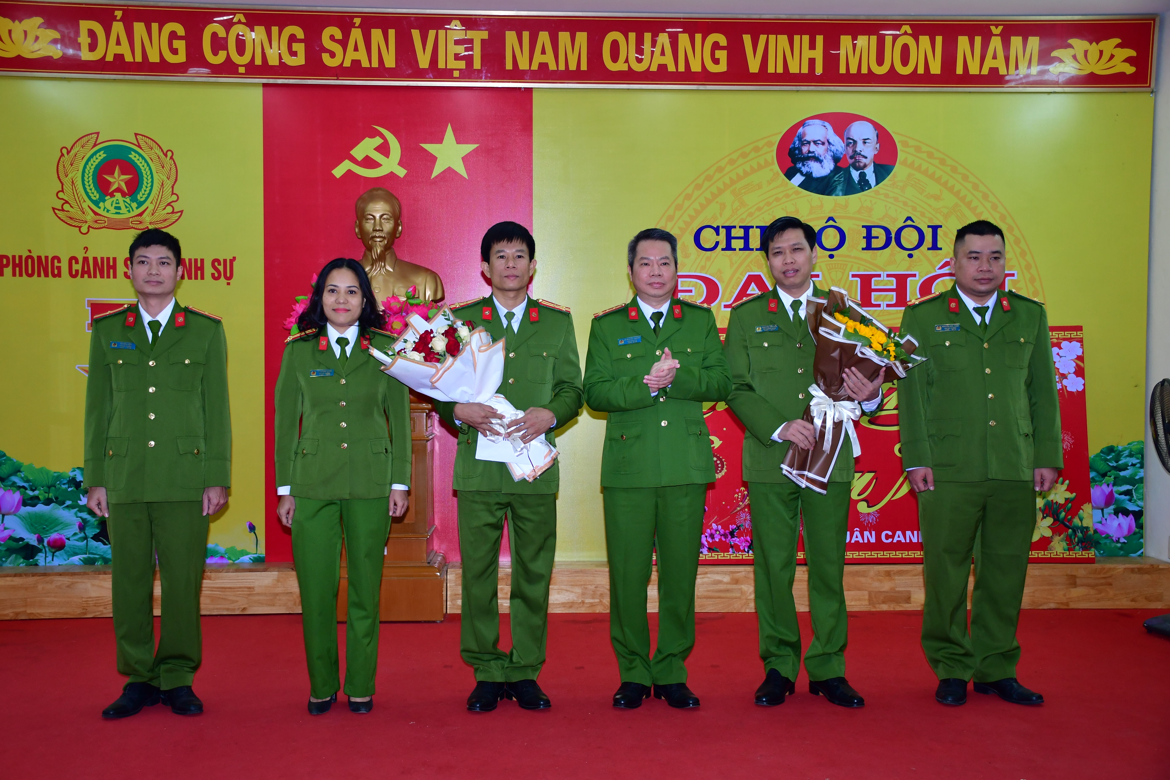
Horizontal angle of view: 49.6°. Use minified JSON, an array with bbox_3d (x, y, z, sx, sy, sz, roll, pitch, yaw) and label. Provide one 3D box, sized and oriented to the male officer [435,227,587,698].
[{"bbox_3d":[-0.267,0.267,4.427,0.517,1.717,0.420,0,2,-6],"label":"male officer"}]

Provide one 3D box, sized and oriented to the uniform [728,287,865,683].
[{"bbox_3d":[0.757,0.342,4.494,0.531,1.424,0.420,0,2,2],"label":"uniform"}]

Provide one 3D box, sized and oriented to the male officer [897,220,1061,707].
[{"bbox_3d":[1.421,0.259,4.572,0.590,1.737,0.340,0,2,-5],"label":"male officer"}]

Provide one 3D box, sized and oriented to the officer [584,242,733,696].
[{"bbox_3d":[0.253,0.278,4.449,0.517,1.697,0.440,0,2,-7],"label":"officer"}]

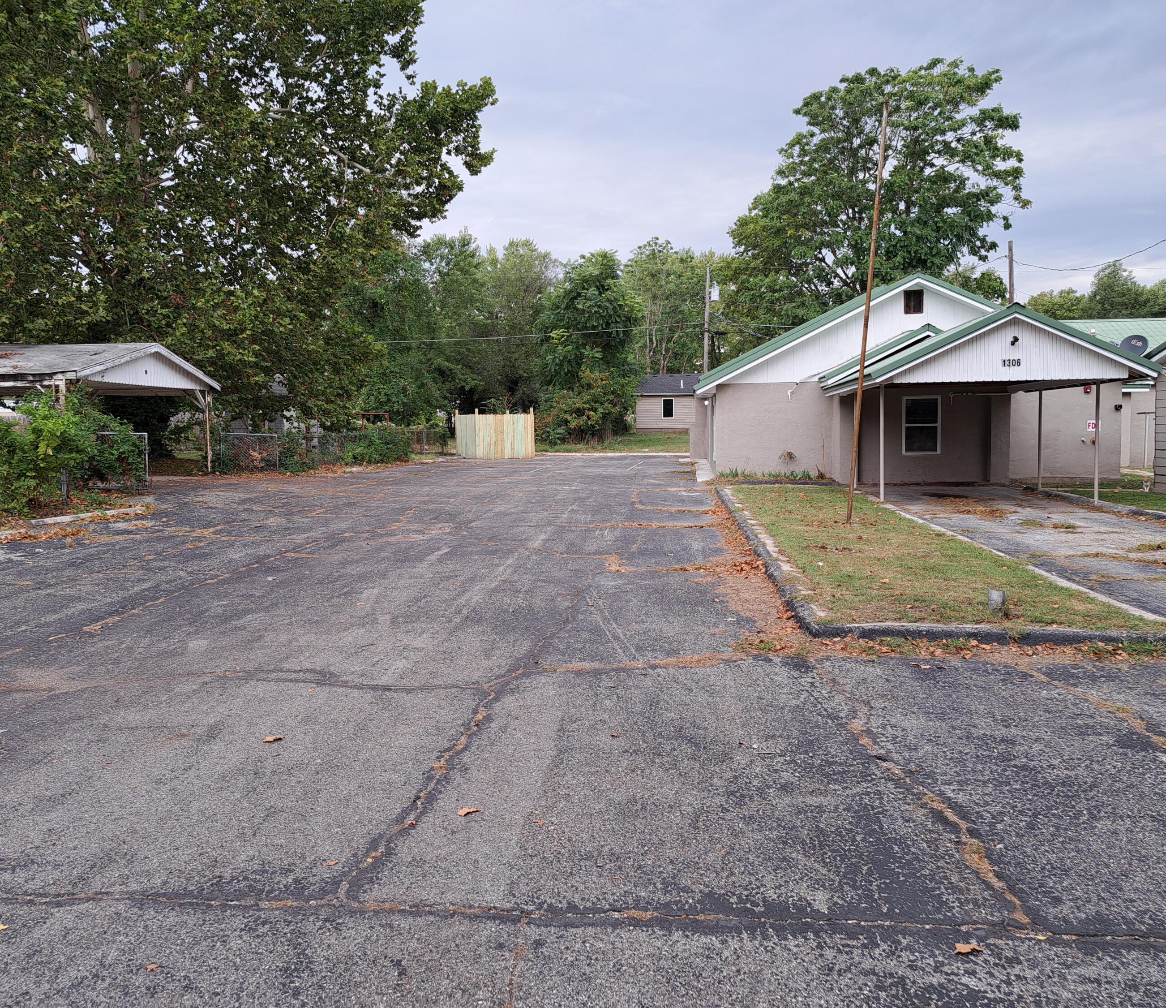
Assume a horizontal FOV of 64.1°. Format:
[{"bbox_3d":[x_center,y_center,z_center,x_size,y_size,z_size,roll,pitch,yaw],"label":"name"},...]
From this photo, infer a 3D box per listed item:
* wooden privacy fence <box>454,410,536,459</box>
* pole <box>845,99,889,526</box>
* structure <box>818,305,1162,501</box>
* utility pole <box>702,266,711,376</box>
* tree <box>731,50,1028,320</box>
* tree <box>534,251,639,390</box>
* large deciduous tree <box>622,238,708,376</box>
[{"bbox_3d":[-3.766,-2.987,39.883,3.462,2.076,0.800,-1,4,-5],"label":"wooden privacy fence"},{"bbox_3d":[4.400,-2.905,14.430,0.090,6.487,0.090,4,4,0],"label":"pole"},{"bbox_3d":[8.907,-2.204,21.536,5.516,3.885,6.400,-1,4,7],"label":"structure"},{"bbox_3d":[6.313,-7.569,47.577,0.250,9.106,0.250,-1,4,0],"label":"utility pole"},{"bbox_3d":[16.201,-13.773,51.139,16.640,20.702,15.500,-1,4,0],"label":"tree"},{"bbox_3d":[0.335,-8.408,50.014,5.690,10.224,5.600,-1,4,0],"label":"tree"},{"bbox_3d":[6.416,-12.907,72.249,6.745,15.180,6.500,-1,4,0],"label":"large deciduous tree"}]

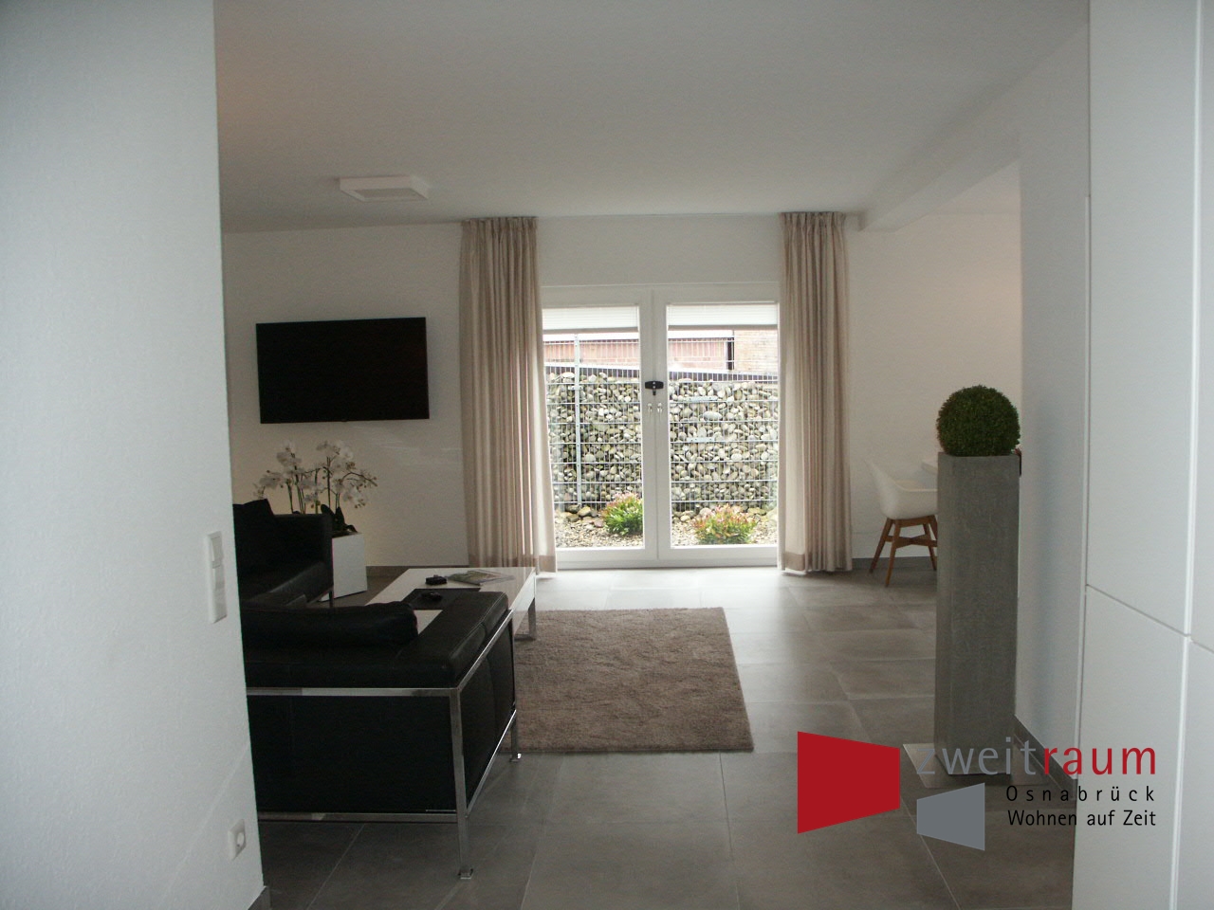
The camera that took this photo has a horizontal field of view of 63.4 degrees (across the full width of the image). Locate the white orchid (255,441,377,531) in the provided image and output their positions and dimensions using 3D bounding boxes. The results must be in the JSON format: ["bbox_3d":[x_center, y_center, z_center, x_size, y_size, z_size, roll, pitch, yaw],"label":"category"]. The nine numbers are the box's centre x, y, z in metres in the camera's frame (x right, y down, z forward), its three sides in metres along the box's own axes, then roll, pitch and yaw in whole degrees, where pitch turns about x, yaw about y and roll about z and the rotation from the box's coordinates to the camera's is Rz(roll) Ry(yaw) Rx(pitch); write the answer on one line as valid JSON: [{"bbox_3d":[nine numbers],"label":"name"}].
[{"bbox_3d":[-1.989,0.223,6.692,0.780,0.630,0.500,-1,5,4],"label":"white orchid"}]

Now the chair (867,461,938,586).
[{"bbox_3d":[2.092,0.443,6.711,0.600,0.830,0.620,-1,5,4],"label":"chair"}]

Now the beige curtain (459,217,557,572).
[{"bbox_3d":[-0.725,-0.405,7.086,0.640,2.580,0.190,-1,5,4],"label":"beige curtain"}]

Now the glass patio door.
[{"bbox_3d":[0.362,-0.195,7.250,1.980,2.110,0.120,-1,5,4],"label":"glass patio door"}]

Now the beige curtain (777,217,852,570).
[{"bbox_3d":[1.482,-0.433,6.943,0.520,2.560,0.200,-1,5,4],"label":"beige curtain"}]

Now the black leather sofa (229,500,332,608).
[{"bbox_3d":[-2.154,0.721,5.168,0.880,0.720,1.850,-1,5,4],"label":"black leather sofa"}]

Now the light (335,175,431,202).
[{"bbox_3d":[-1.275,-1.527,5.653,0.400,0.070,0.380,-1,5,4],"label":"light"}]

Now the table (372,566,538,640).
[{"bbox_3d":[-0.791,0.889,4.734,0.730,0.400,1.450,-1,5,4],"label":"table"}]

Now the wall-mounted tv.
[{"bbox_3d":[-1.946,-0.617,7.213,1.280,0.740,0.060,-1,5,4],"label":"wall-mounted tv"}]

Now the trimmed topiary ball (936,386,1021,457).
[{"bbox_3d":[1.310,-0.114,3.460,0.290,0.275,0.290,-1,5,4],"label":"trimmed topiary ball"}]

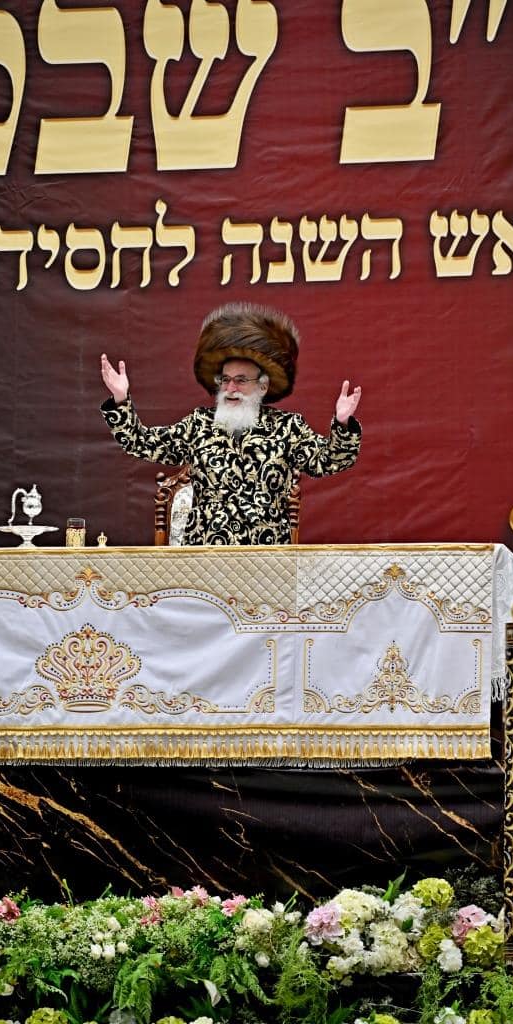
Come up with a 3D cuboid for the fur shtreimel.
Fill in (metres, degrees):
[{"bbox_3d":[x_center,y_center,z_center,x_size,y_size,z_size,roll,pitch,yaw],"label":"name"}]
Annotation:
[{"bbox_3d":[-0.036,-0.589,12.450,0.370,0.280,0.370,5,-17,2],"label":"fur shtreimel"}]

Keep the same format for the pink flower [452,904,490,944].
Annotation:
[{"bbox_3d":[0.691,1.332,11.021,0.120,0.130,0.100,0,-5,0],"label":"pink flower"}]

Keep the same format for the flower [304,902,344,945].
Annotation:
[{"bbox_3d":[0.218,1.338,11.096,0.128,0.135,0.110,0,-5,0],"label":"flower"}]

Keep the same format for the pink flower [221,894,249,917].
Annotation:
[{"bbox_3d":[-0.072,1.284,11.141,0.082,0.072,0.065,0,-5,0],"label":"pink flower"}]

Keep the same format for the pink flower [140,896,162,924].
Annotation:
[{"bbox_3d":[-0.347,1.302,11.184,0.070,0.095,0.060,0,-5,0],"label":"pink flower"}]

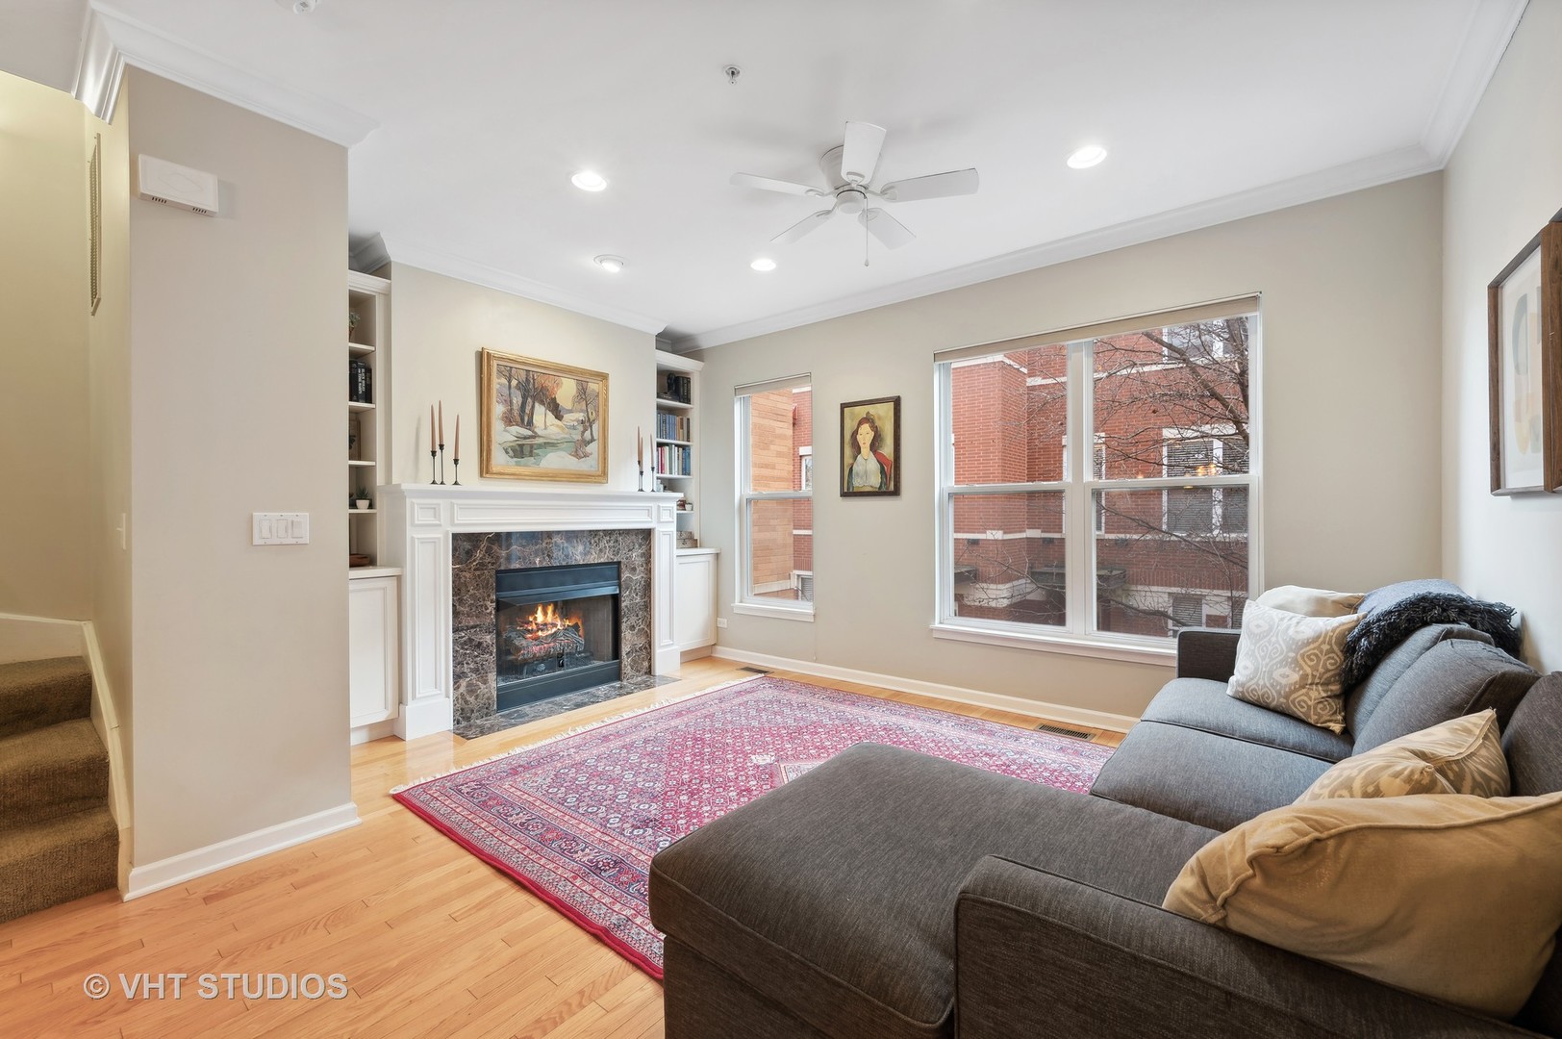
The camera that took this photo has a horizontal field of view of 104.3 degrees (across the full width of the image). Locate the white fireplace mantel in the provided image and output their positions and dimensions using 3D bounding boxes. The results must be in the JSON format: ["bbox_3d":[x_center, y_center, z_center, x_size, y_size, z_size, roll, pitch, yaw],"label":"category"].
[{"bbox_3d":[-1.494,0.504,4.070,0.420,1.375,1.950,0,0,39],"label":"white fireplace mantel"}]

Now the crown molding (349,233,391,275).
[{"bbox_3d":[-2.340,-1.497,3.471,0.530,0.100,0.095,0,0,39],"label":"crown molding"}]

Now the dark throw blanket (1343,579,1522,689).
[{"bbox_3d":[2.137,0.382,2.044,0.380,0.340,0.580,0,0,39],"label":"dark throw blanket"}]

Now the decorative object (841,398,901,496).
[{"bbox_3d":[0.628,-0.499,4.270,0.477,0.681,0.032,0,0,38],"label":"decorative object"}]

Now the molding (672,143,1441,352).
[{"bbox_3d":[0.906,-1.582,4.133,4.960,0.112,0.094,0,0,38],"label":"molding"}]

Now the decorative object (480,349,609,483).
[{"bbox_3d":[-1.596,-0.678,4.211,0.050,0.825,0.945,0,0,39],"label":"decorative object"}]

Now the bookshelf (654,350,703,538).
[{"bbox_3d":[-0.996,-0.547,5.223,0.416,1.618,0.548,0,0,38],"label":"bookshelf"}]

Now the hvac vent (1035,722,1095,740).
[{"bbox_3d":[1.552,1.159,3.317,0.289,0.009,0.129,0,0,38],"label":"hvac vent"}]

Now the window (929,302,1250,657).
[{"bbox_3d":[1.749,-0.192,3.584,1.720,1.865,0.140,0,0,38],"label":"window"}]

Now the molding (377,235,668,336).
[{"bbox_3d":[-1.563,-1.511,4.109,0.079,0.101,2.043,0,0,38],"label":"molding"}]

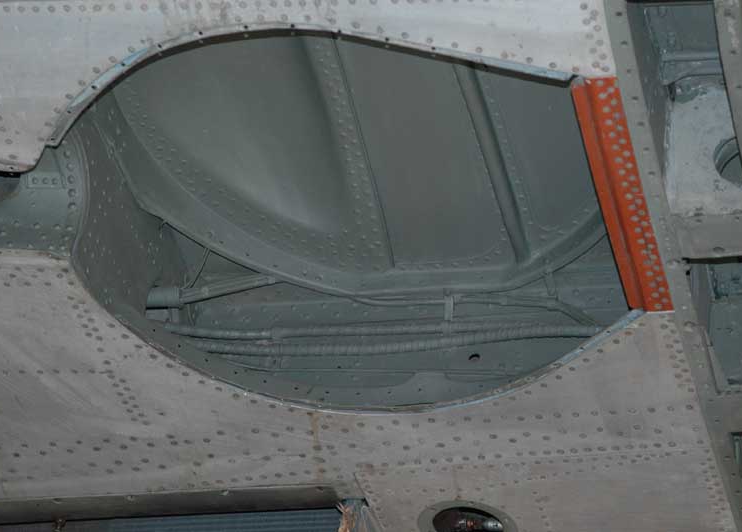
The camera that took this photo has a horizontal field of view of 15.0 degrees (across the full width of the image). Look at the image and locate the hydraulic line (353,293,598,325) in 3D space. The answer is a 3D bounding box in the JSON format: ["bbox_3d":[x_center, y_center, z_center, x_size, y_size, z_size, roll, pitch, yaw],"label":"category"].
[{"bbox_3d":[0.150,0.058,4.060,0.365,0.038,0.030,2,-42,15],"label":"hydraulic line"}]

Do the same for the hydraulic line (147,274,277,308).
[{"bbox_3d":[-0.238,0.038,4.200,0.195,0.032,0.032,-8,-44,8],"label":"hydraulic line"}]

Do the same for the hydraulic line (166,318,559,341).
[{"bbox_3d":[-0.012,0.093,4.120,0.585,0.026,0.028,0,-42,15],"label":"hydraulic line"}]

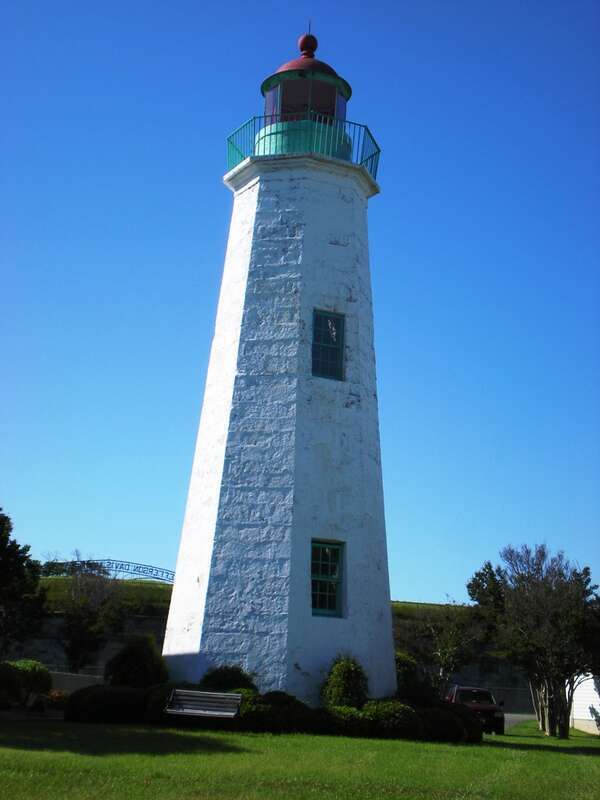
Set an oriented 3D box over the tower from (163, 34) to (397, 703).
[{"bbox_3d":[-0.154,-0.934,32.022,5.305,17.578,5.305,8,-13,-26],"label":"tower"}]

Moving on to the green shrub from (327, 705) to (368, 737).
[{"bbox_3d":[0.933,6.570,26.534,0.846,0.637,0.850,2,-11,3],"label":"green shrub"}]

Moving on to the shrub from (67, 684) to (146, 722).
[{"bbox_3d":[-4.181,6.523,27.821,1.730,0.794,1.350,4,-12,-8],"label":"shrub"}]

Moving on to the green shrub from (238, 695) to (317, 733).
[{"bbox_3d":[-0.482,6.450,26.545,1.532,0.717,1.200,3,-11,0],"label":"green shrub"}]

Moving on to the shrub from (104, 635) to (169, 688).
[{"bbox_3d":[-3.739,6.318,29.601,1.442,1.875,1.450,4,-12,-6],"label":"shrub"}]

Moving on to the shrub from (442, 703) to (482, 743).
[{"bbox_3d":[3.446,6.881,27.618,0.882,0.829,0.950,1,-12,7],"label":"shrub"}]

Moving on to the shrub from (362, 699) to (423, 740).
[{"bbox_3d":[1.897,6.552,26.547,1.211,0.837,1.150,2,-11,5],"label":"shrub"}]

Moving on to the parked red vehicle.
[{"bbox_3d":[5.958,10.718,45.027,1.800,1.660,4.500,3,-11,0],"label":"parked red vehicle"}]

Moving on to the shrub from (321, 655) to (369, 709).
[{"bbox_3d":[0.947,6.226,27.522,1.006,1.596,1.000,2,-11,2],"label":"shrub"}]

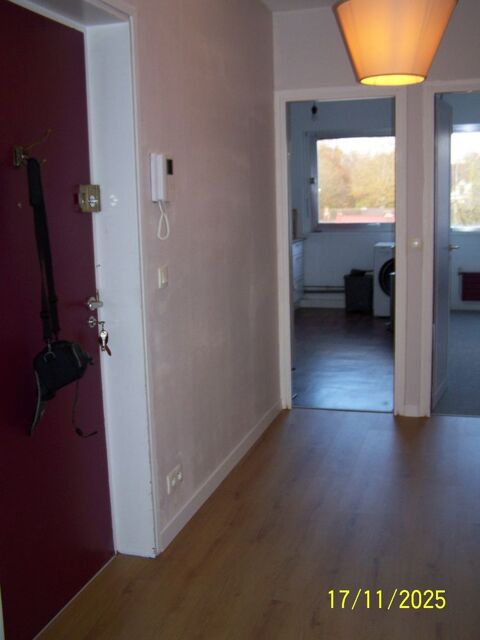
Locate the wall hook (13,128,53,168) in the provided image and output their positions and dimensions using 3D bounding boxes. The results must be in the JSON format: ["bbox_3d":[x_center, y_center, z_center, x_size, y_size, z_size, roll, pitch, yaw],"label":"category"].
[{"bbox_3d":[-0.631,-0.521,2.142,0.105,0.108,0.045,1,9,17],"label":"wall hook"}]

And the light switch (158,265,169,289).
[{"bbox_3d":[-0.304,-0.168,2.805,0.014,0.083,0.076,1,9,17],"label":"light switch"}]

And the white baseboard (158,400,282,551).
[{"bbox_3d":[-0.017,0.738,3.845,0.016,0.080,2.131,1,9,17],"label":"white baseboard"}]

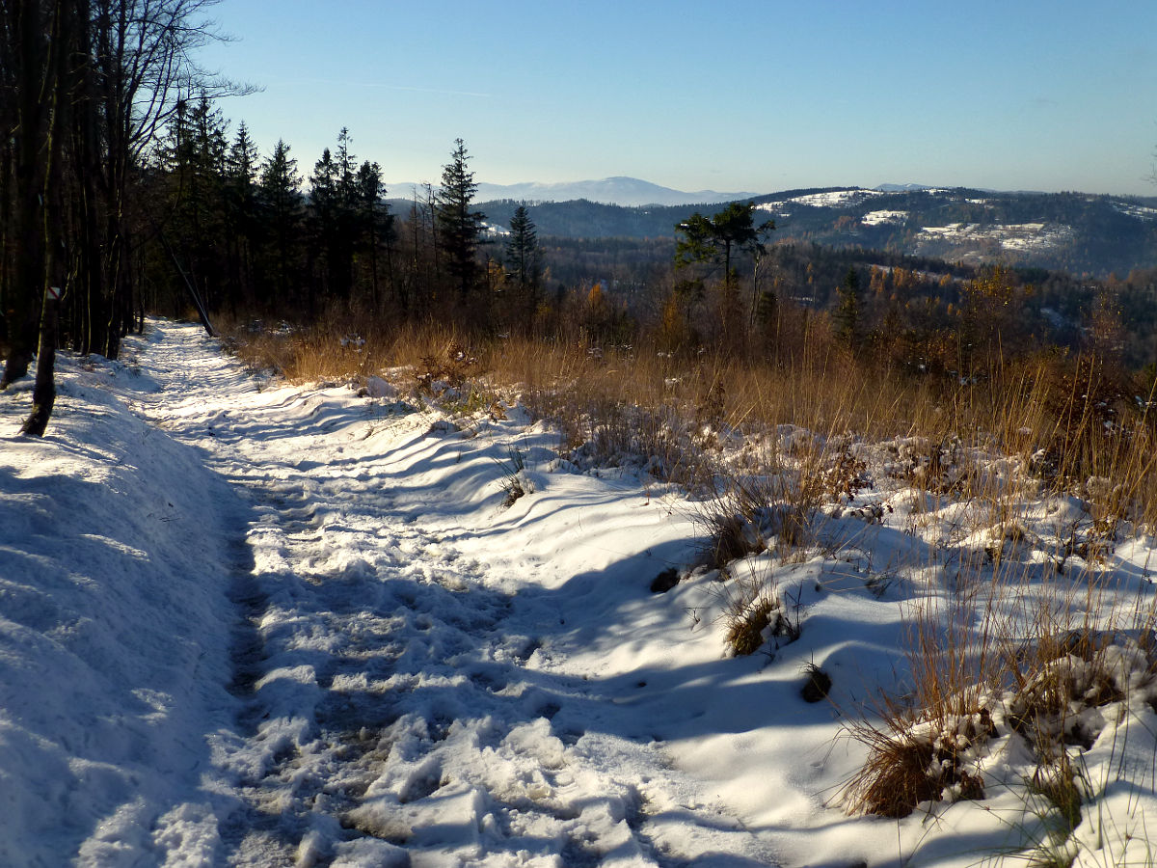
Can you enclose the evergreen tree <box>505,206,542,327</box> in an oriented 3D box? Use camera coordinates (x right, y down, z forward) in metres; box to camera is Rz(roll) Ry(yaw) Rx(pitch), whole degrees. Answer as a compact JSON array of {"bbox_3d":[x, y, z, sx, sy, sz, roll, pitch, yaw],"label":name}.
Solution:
[{"bbox_3d":[-3.294,-9.910,77.459,2.250,7.280,2.130,0,10,-2],"label":"evergreen tree"}]

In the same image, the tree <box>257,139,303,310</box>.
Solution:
[{"bbox_3d":[-17.634,-12.336,77.029,2.680,9.900,2.550,-2,10,-13],"label":"tree"}]

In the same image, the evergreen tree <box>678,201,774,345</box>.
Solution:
[{"bbox_3d":[6.682,-7.357,59.631,4.410,6.490,4.190,1,10,6],"label":"evergreen tree"}]

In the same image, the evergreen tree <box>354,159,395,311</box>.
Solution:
[{"bbox_3d":[-11.657,-11.285,74.169,2.260,8.570,2.150,-2,10,-9],"label":"evergreen tree"}]

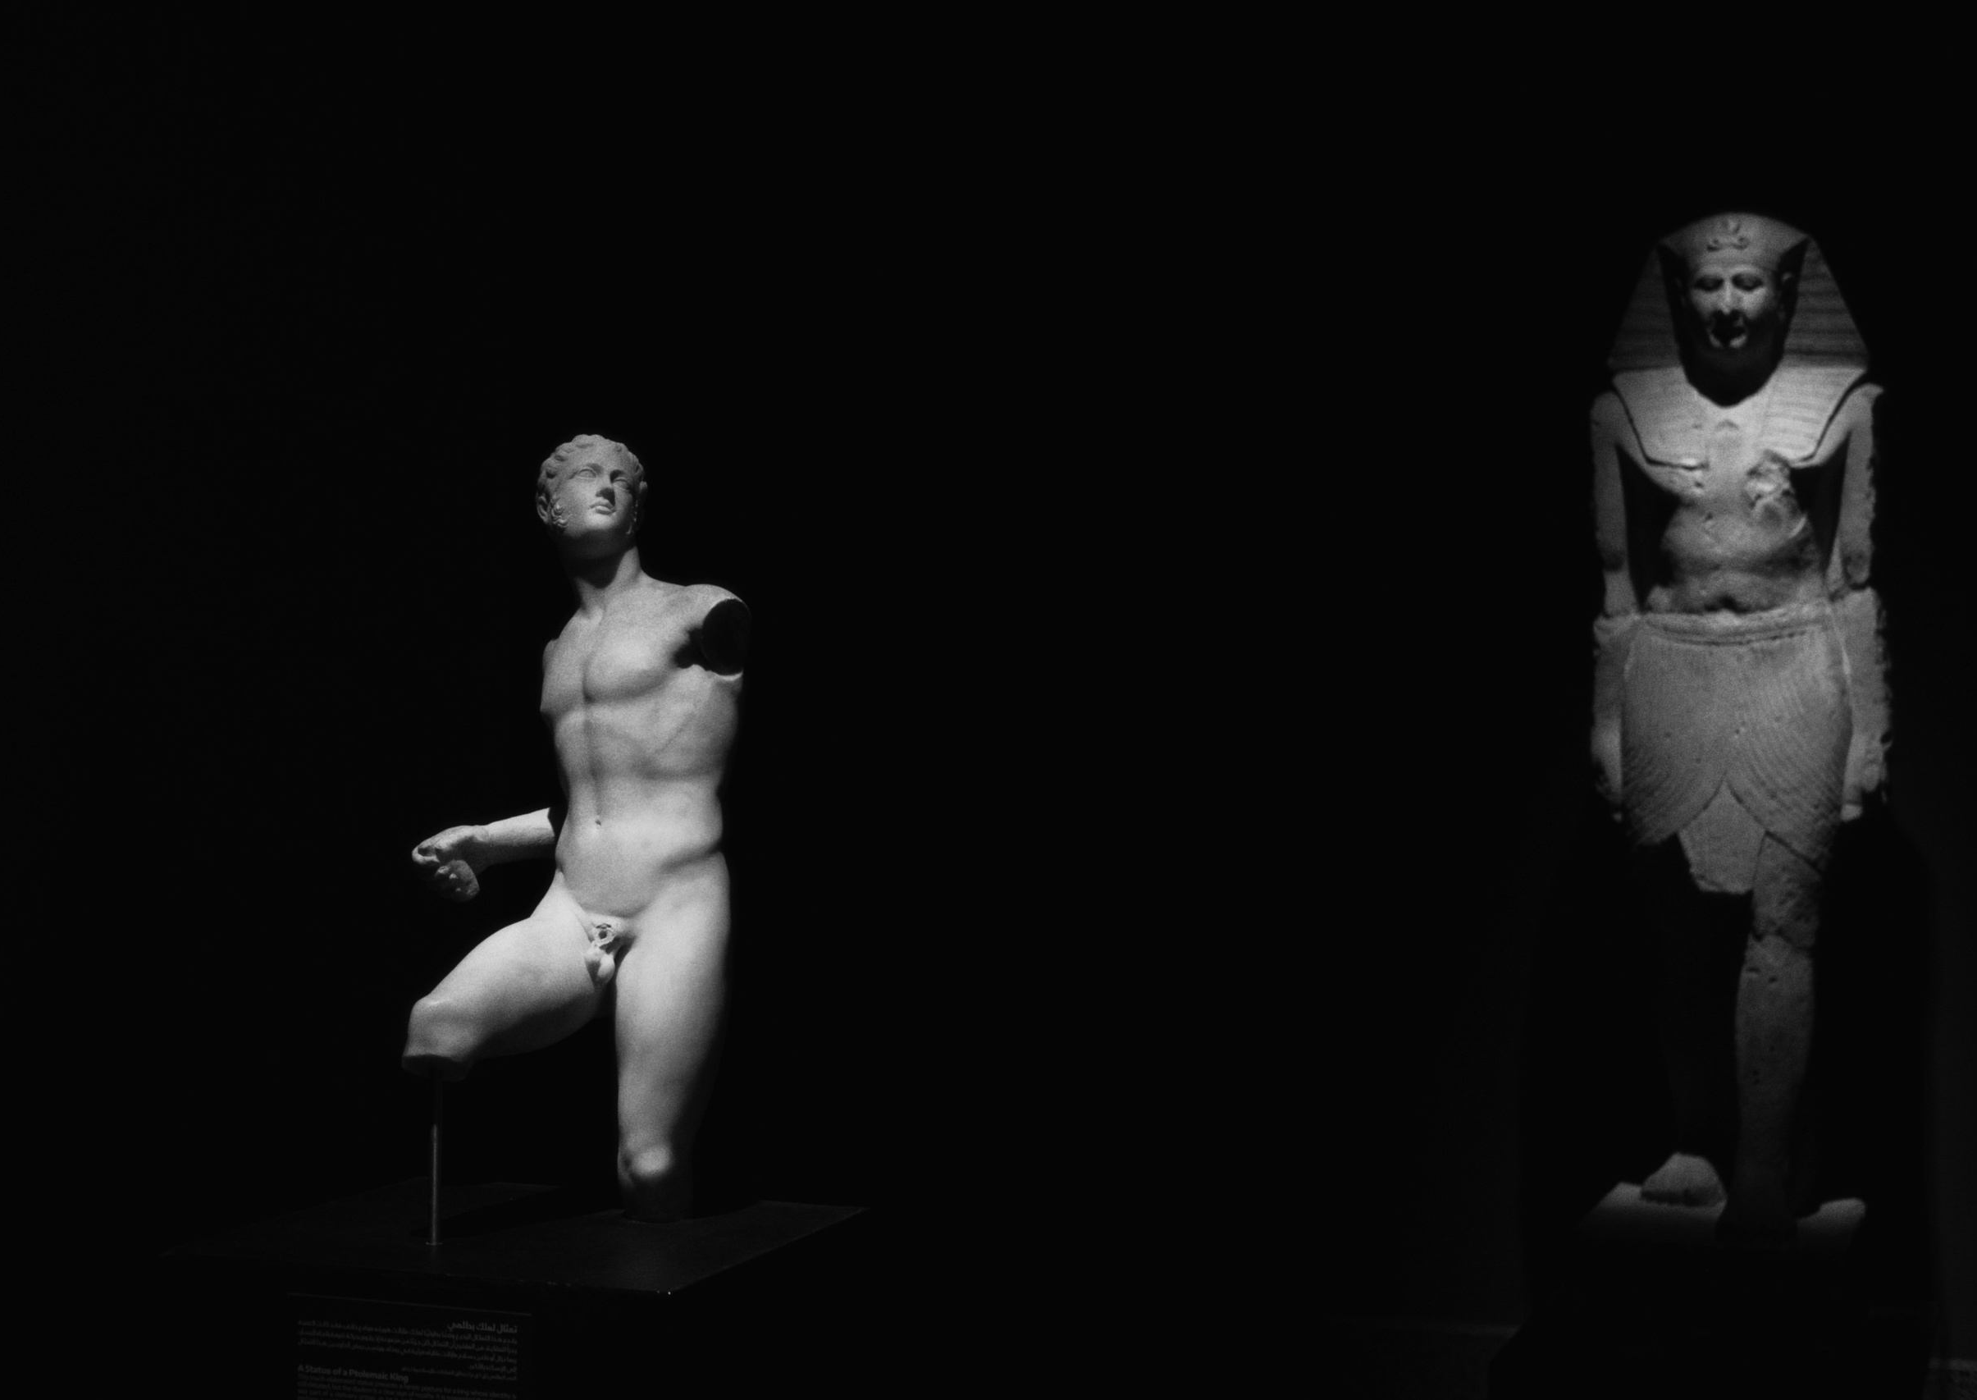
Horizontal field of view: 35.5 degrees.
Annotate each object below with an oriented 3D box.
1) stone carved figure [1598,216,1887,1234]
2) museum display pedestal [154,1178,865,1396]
[{"bbox_3d":[1.310,0.019,5.410,0.515,1.750,0.600,0,1,20],"label":"stone carved figure"},{"bbox_3d":[-0.681,1.157,4.570,0.808,0.750,0.697,0,1,20],"label":"museum display pedestal"}]

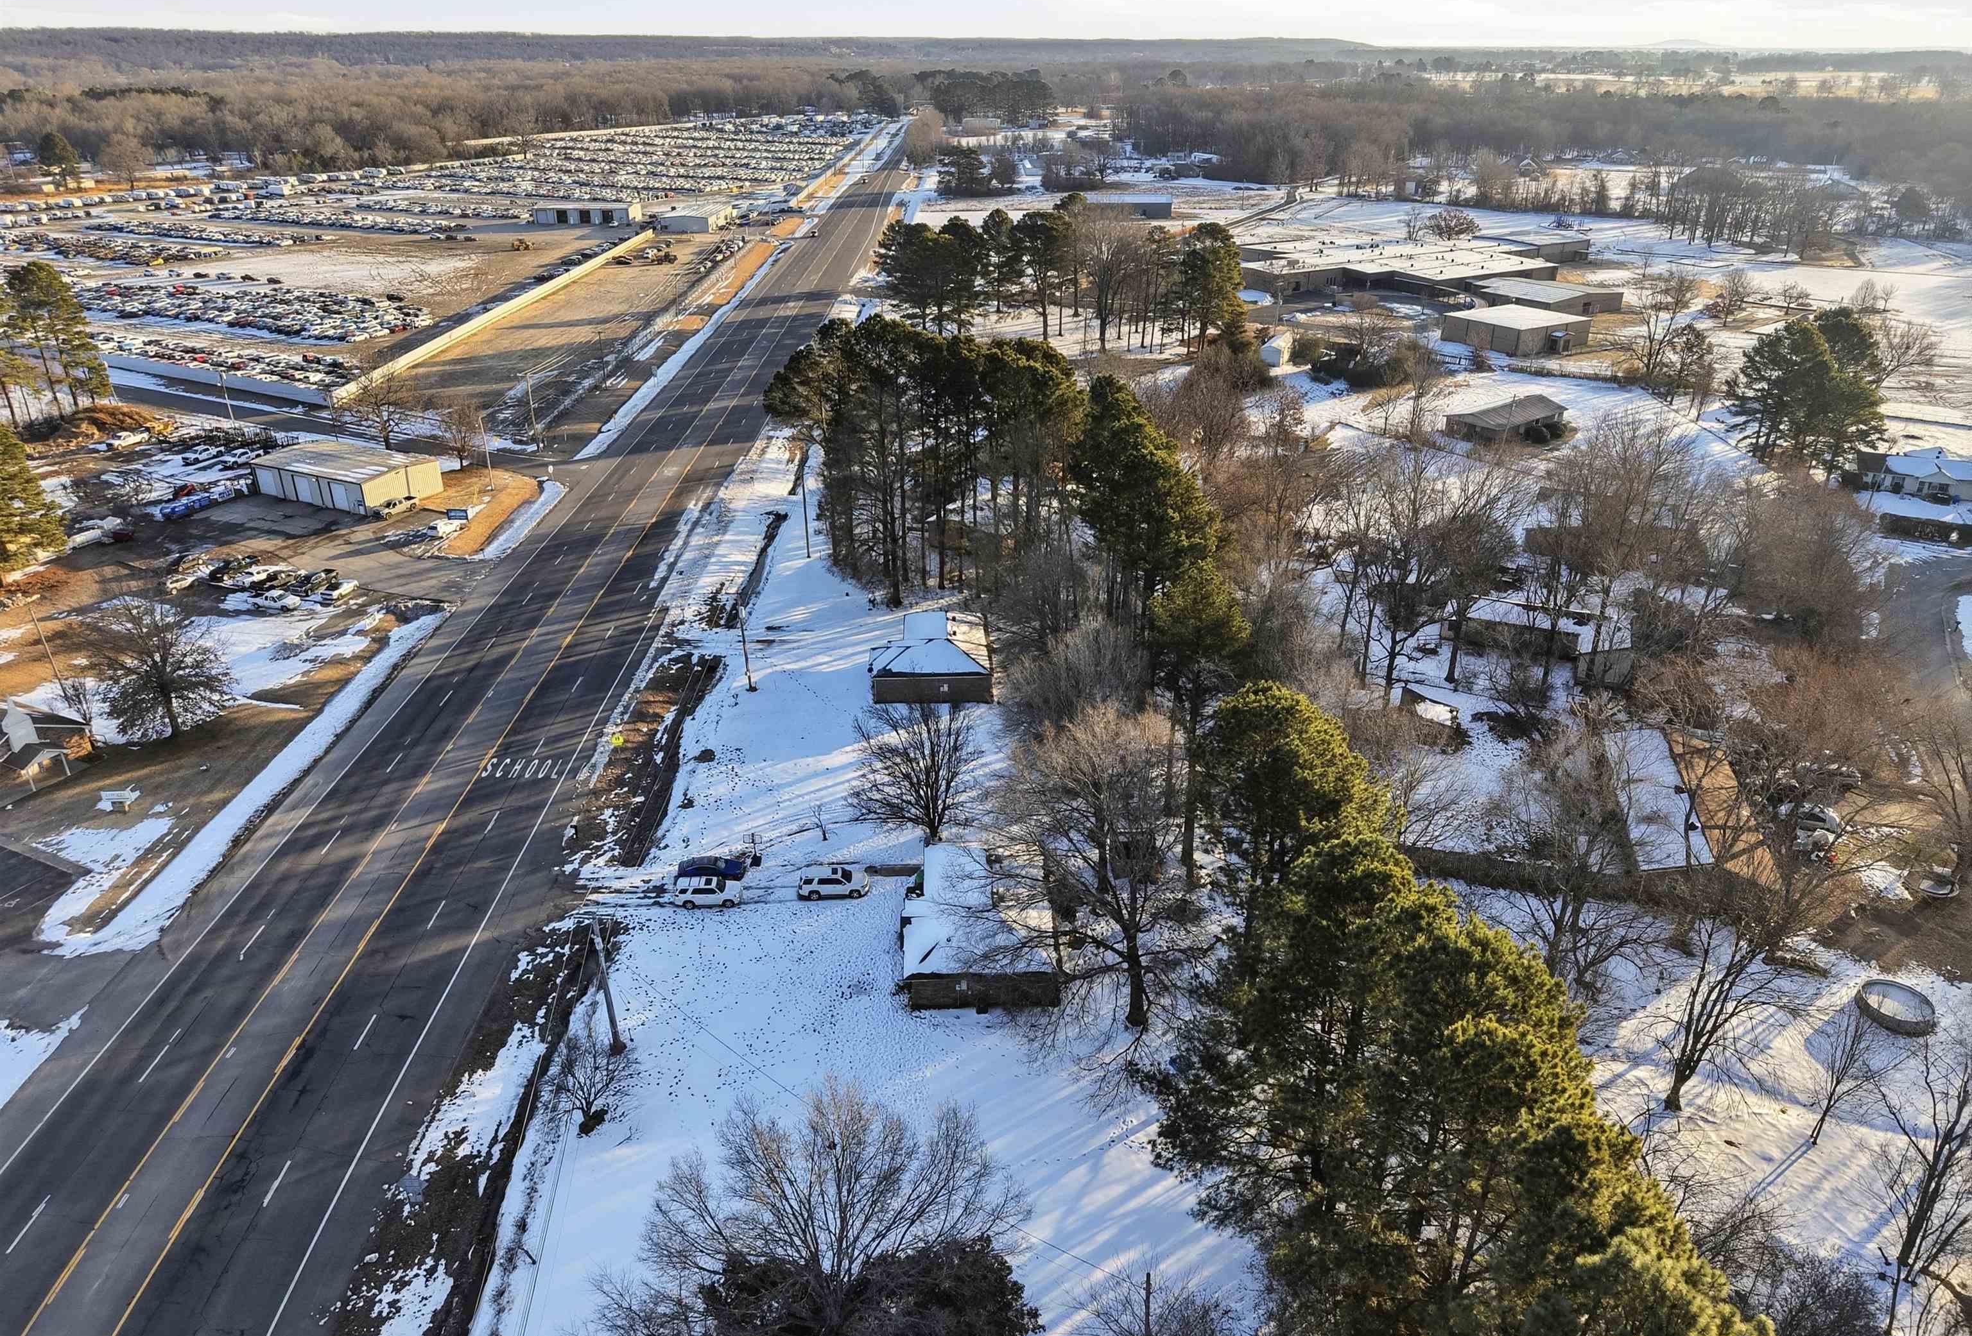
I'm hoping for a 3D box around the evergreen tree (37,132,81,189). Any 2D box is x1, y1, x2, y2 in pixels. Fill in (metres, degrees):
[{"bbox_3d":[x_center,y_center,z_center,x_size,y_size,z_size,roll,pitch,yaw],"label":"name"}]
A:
[{"bbox_3d":[-379.500,-207.571,559.830,15.500,21.000,15.300,0,25,0],"label":"evergreen tree"}]

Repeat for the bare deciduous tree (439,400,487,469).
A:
[{"bbox_3d":[-73.600,-32.824,192.210,6.400,9.600,6.400,0,25,0],"label":"bare deciduous tree"}]

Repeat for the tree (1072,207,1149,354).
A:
[{"bbox_3d":[23.800,-74.407,262.052,13.500,27.300,13.500,0,25,0],"label":"tree"}]

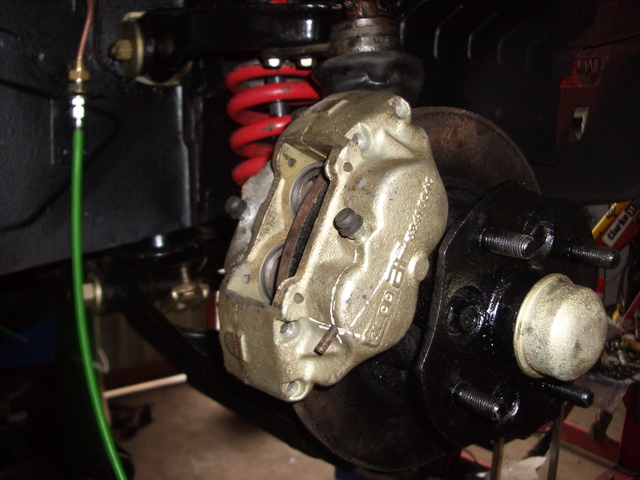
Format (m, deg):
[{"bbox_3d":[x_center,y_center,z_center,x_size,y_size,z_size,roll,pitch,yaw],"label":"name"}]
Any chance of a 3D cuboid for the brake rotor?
[{"bbox_3d":[0.075,0.035,0.410,0.234,0.234,0.030,-5,11,-34],"label":"brake rotor"}]

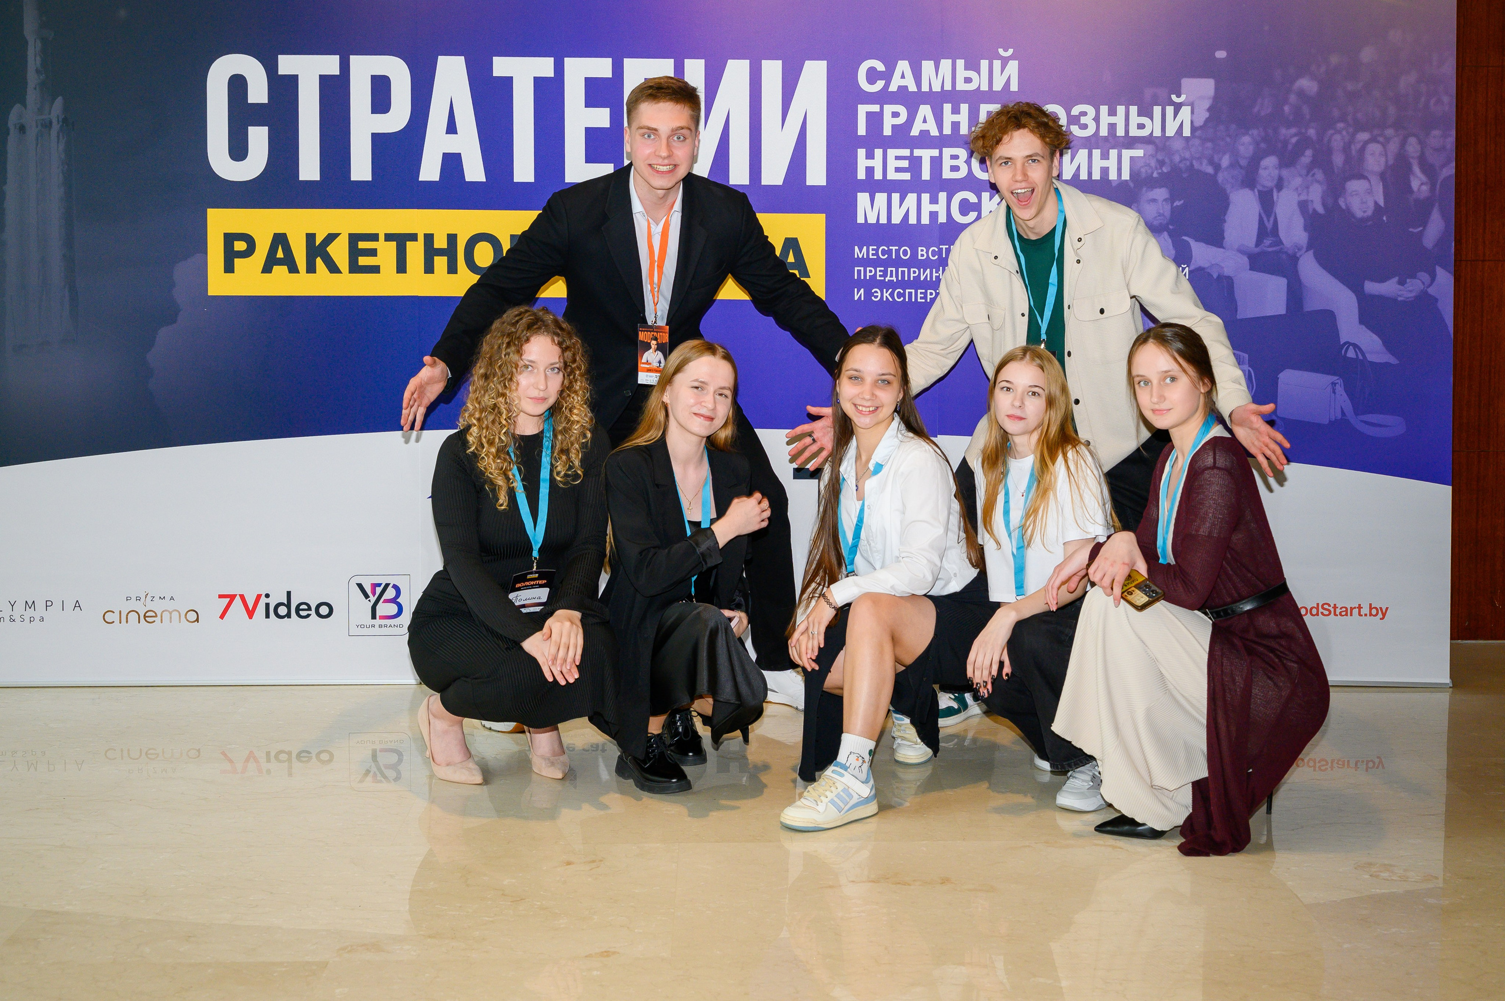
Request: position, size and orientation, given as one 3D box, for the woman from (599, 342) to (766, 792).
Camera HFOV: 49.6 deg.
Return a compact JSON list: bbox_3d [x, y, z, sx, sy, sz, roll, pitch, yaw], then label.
[{"bbox_3d":[-0.149,0.140,3.660,0.420,0.996,0.540,-3,6,-28],"label":"woman"}]

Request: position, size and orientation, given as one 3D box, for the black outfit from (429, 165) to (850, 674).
[{"bbox_3d":[-0.272,-0.115,3.900,1.000,1.335,0.600,0,5,-3],"label":"black outfit"}]

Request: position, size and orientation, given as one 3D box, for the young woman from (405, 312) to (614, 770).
[{"bbox_3d":[-0.549,0.099,3.700,0.450,1.066,0.560,-3,6,-33],"label":"young woman"}]

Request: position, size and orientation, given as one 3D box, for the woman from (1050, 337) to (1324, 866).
[{"bbox_3d":[0.904,0.158,3.380,0.600,1.050,0.440,-3,6,-28],"label":"woman"}]

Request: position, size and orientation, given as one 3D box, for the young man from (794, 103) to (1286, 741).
[{"bbox_3d":[0.683,-0.151,3.870,1.140,1.513,0.700,1,5,10],"label":"young man"}]

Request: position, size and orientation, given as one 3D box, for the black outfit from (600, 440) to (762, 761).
[{"bbox_3d":[-0.150,0.243,3.680,0.400,0.765,0.480,-3,6,-28],"label":"black outfit"}]

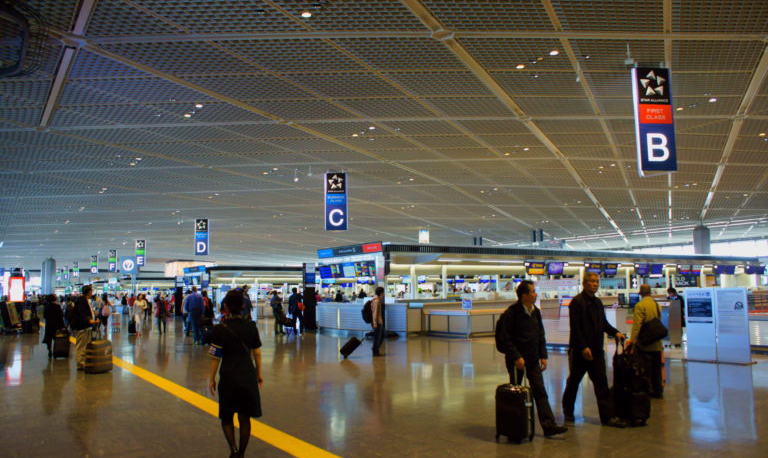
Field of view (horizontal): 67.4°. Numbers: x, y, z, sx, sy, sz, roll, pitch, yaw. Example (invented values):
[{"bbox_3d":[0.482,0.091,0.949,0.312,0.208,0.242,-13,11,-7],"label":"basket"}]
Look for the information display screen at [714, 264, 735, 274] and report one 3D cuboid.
[{"bbox_3d":[22.759,2.703,38.444,2.100,0.580,0.160,4,-8,-32],"label":"information display screen"}]

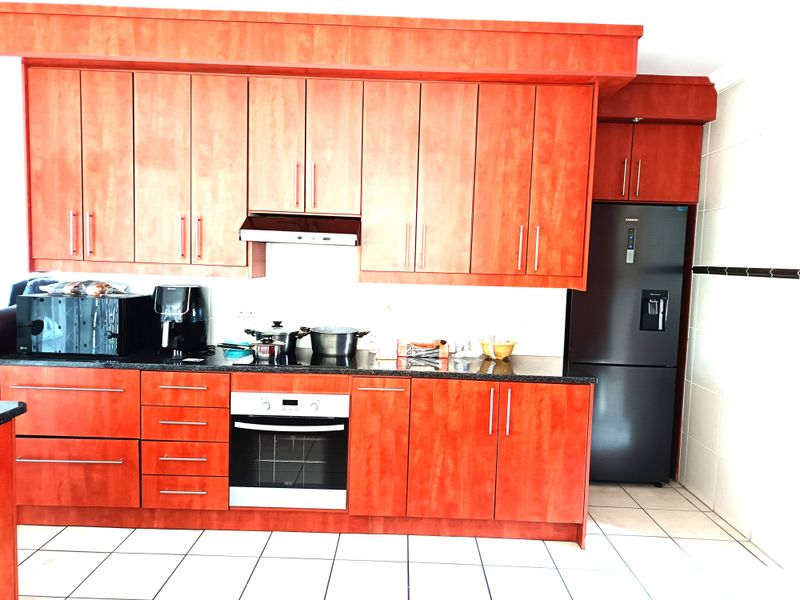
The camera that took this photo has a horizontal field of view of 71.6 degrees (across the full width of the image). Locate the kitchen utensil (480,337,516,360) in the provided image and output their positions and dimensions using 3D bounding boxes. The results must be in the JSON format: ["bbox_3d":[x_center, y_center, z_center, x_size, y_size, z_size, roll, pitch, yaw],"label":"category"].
[{"bbox_3d":[0.556,0.294,3.141,0.205,0.104,0.205,2,4,0],"label":"kitchen utensil"}]

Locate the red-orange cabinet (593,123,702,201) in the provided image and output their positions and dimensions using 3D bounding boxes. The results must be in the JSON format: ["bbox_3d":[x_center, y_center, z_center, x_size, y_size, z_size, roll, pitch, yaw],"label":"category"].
[{"bbox_3d":[1.498,-0.911,3.842,0.899,0.492,0.550,2,4,0],"label":"red-orange cabinet"}]

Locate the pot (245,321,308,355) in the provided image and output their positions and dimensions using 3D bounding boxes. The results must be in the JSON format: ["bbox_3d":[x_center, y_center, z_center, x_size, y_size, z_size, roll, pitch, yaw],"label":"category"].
[{"bbox_3d":[-0.715,0.214,3.196,0.374,0.178,0.230,2,4,10],"label":"pot"}]

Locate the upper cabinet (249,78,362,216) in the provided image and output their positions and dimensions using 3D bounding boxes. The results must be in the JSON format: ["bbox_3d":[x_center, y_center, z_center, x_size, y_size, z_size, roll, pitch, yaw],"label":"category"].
[{"bbox_3d":[-0.496,-0.813,3.064,0.590,0.699,0.336,2,4,0],"label":"upper cabinet"}]

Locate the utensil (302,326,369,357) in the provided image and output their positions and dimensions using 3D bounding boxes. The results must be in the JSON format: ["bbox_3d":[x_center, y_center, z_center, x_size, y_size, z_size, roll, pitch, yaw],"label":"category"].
[{"bbox_3d":[-0.361,0.246,3.161,0.375,0.140,0.270,2,4,0],"label":"utensil"}]

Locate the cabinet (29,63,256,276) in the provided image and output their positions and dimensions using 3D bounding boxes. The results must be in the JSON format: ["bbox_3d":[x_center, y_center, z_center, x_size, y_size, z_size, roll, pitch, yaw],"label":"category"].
[{"bbox_3d":[-1.368,-0.675,3.076,1.180,1.066,0.336,2,4,0],"label":"cabinet"}]

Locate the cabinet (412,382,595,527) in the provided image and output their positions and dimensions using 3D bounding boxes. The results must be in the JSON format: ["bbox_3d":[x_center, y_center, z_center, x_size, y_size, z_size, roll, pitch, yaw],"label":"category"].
[{"bbox_3d":[0.503,0.746,3.062,0.909,0.706,0.590,2,4,0],"label":"cabinet"}]

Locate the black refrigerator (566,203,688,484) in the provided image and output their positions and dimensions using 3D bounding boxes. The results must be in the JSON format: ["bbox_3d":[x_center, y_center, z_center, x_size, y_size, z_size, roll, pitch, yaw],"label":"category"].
[{"bbox_3d":[1.463,0.284,3.936,0.707,1.840,0.700,2,4,0],"label":"black refrigerator"}]

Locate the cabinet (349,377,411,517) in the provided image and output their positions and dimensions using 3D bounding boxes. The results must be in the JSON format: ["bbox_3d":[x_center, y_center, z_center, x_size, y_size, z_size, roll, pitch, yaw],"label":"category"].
[{"bbox_3d":[-0.101,0.727,3.066,0.299,0.706,0.590,2,4,0],"label":"cabinet"}]

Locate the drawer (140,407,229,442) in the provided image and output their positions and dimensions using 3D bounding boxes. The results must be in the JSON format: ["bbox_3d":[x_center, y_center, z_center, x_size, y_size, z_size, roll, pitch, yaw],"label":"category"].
[{"bbox_3d":[-1.080,0.608,3.023,0.439,0.177,0.500,2,4,0],"label":"drawer"}]

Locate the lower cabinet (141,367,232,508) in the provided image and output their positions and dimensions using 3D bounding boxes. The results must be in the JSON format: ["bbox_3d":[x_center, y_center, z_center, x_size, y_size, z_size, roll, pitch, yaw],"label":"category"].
[{"bbox_3d":[-1.079,0.696,3.074,0.450,0.706,0.590,2,4,0],"label":"lower cabinet"}]

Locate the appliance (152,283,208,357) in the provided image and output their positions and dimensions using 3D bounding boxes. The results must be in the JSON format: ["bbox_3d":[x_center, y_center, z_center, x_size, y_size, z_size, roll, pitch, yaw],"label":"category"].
[{"bbox_3d":[-1.213,0.107,3.094,0.270,0.377,0.360,2,4,0],"label":"appliance"}]

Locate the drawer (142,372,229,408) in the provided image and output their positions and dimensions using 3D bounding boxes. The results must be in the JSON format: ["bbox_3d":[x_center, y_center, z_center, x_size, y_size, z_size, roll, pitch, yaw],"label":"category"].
[{"bbox_3d":[-1.072,0.437,3.020,0.450,0.181,0.525,2,4,0],"label":"drawer"}]

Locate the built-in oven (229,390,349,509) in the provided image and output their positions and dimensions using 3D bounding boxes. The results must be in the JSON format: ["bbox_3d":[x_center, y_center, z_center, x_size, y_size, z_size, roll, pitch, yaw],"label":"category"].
[{"bbox_3d":[-0.554,0.747,3.057,0.595,0.587,0.570,2,4,0],"label":"built-in oven"}]

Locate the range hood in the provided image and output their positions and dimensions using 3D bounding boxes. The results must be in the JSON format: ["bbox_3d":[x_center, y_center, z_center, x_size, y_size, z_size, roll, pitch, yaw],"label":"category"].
[{"bbox_3d":[-0.515,-0.376,3.063,0.605,0.150,0.490,2,4,0],"label":"range hood"}]

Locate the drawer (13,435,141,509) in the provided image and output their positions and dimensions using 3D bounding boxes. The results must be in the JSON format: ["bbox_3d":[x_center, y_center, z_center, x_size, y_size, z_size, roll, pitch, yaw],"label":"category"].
[{"bbox_3d":[-1.664,0.860,3.056,0.702,0.352,0.535,2,4,0],"label":"drawer"}]

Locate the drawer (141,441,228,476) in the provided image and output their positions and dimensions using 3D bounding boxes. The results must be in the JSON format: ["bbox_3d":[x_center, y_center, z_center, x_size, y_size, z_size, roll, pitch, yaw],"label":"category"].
[{"bbox_3d":[-1.085,0.785,3.036,0.439,0.178,0.500,2,4,0],"label":"drawer"}]

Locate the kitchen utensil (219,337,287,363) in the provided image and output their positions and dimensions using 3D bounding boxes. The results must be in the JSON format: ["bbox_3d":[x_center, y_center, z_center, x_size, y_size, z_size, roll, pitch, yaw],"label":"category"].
[{"bbox_3d":[-0.794,0.254,2.974,0.348,0.120,0.170,2,4,0],"label":"kitchen utensil"}]

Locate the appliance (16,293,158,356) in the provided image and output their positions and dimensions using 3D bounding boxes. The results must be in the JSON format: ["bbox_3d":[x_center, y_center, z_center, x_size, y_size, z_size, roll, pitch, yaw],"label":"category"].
[{"bbox_3d":[-1.710,0.128,3.075,0.538,0.305,0.407,2,4,1],"label":"appliance"}]

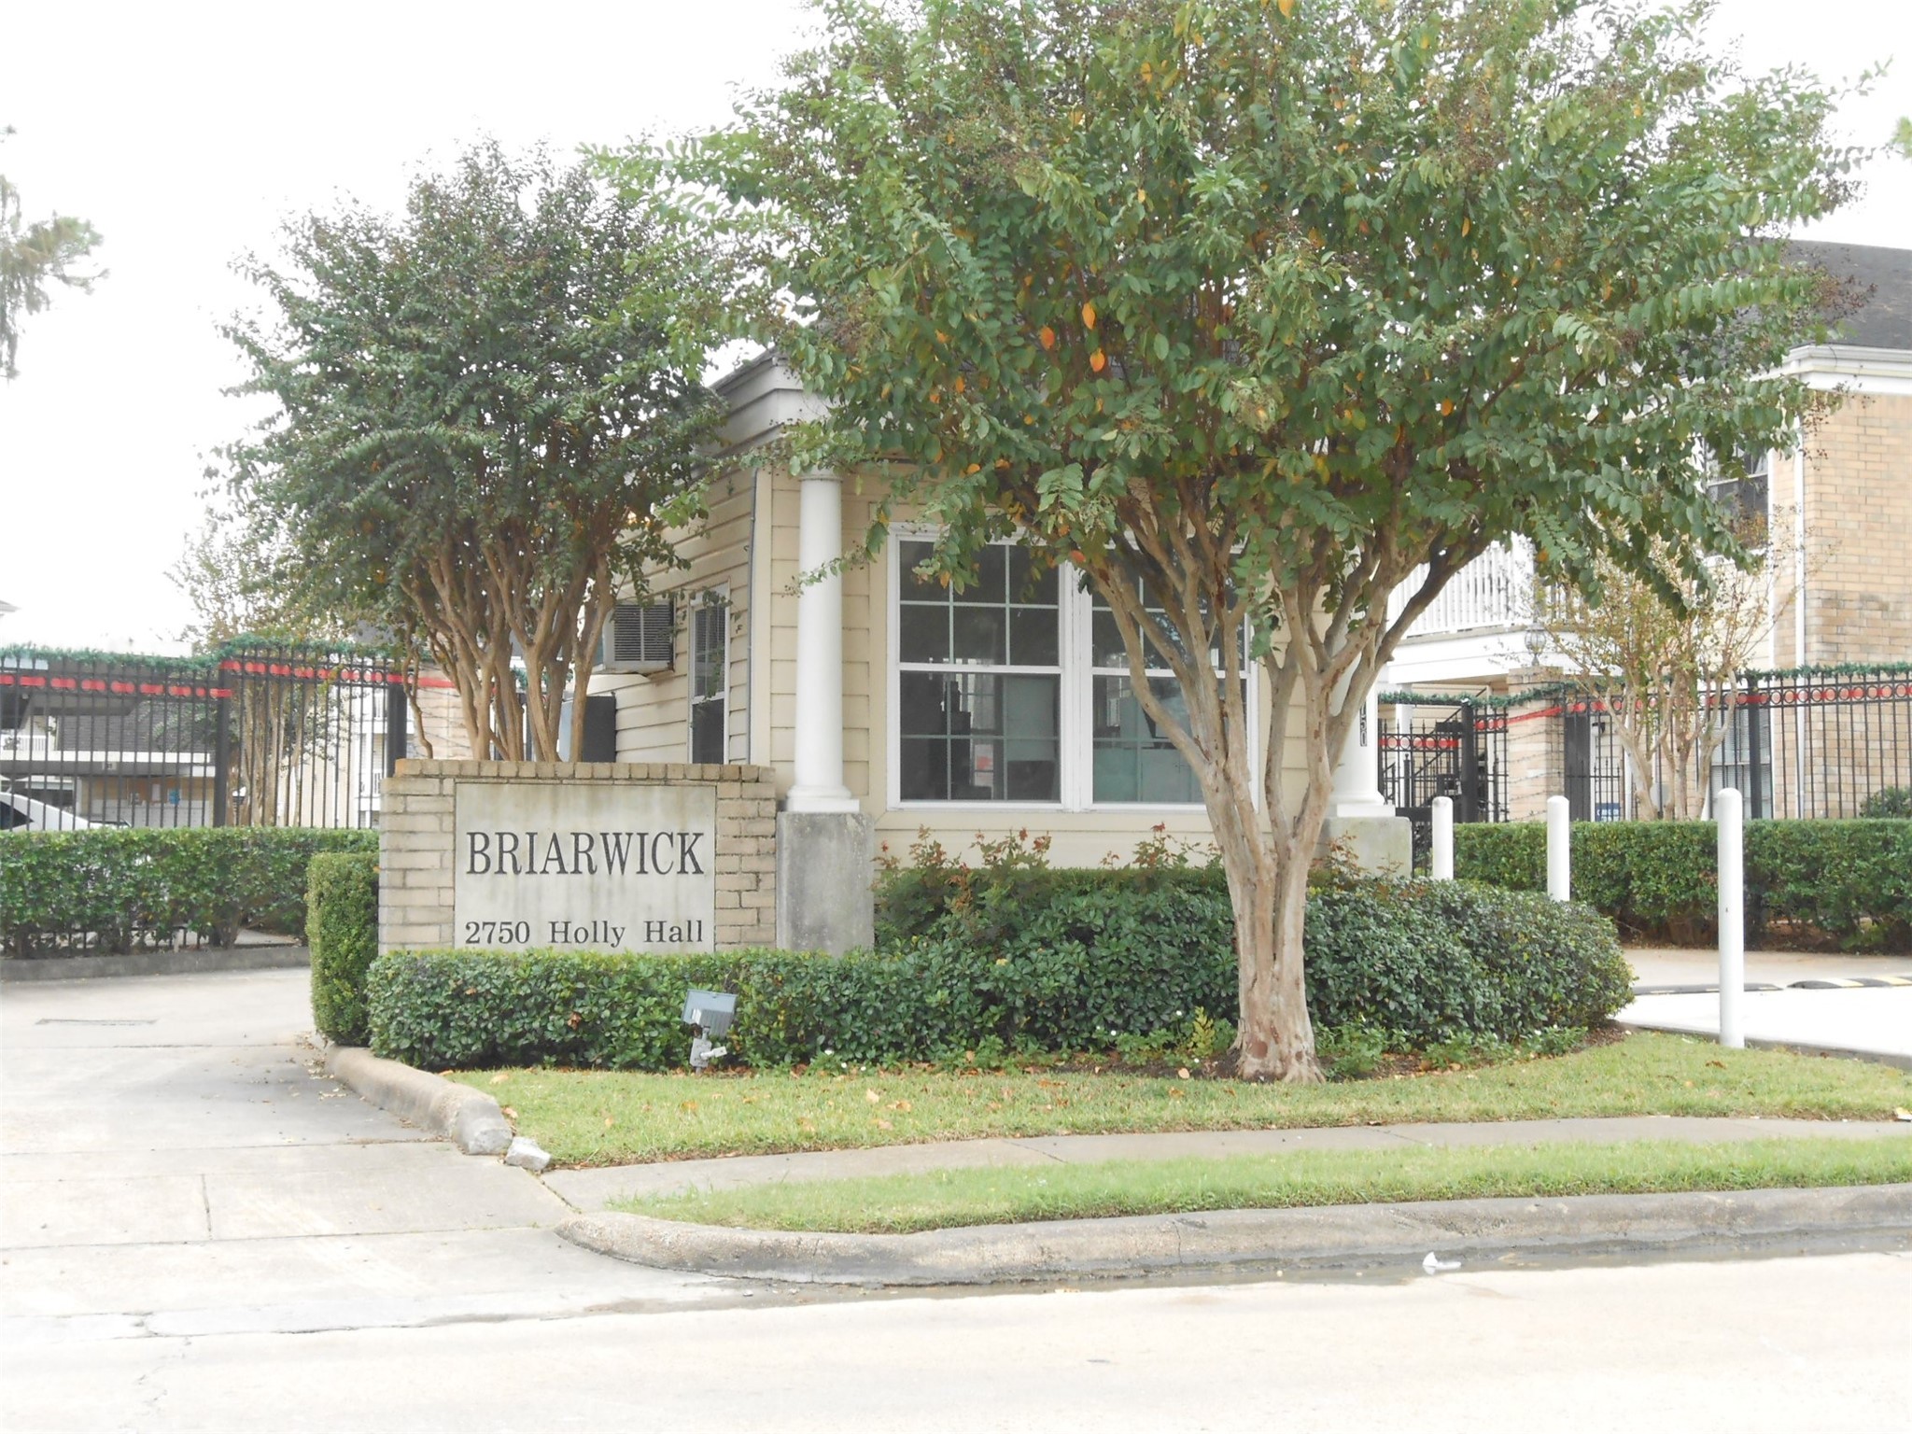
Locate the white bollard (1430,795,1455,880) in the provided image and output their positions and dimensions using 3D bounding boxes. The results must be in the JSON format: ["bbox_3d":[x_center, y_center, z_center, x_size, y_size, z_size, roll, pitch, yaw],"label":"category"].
[{"bbox_3d":[2.719,1.046,17.255,0.117,1.218,0.117,1,-2,-18],"label":"white bollard"}]

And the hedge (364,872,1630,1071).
[{"bbox_3d":[0.315,1.163,14.616,6.090,0.812,1.269,1,-2,-18],"label":"hedge"}]

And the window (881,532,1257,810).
[{"bbox_3d":[0.569,-0.216,15.194,1.888,1.340,0.122,1,-2,-18],"label":"window"}]

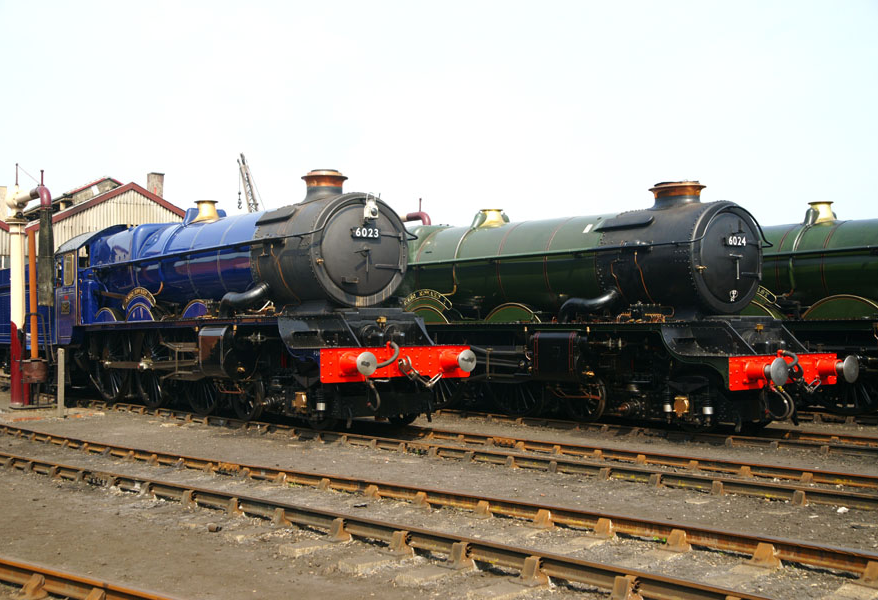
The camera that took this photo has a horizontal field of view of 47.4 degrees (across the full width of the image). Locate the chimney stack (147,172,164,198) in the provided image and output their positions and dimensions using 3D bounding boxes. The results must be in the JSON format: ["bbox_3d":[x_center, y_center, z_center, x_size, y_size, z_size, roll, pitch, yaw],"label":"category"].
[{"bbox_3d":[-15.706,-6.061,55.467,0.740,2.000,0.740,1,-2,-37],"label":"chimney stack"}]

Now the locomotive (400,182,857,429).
[{"bbox_3d":[1.562,0.225,19.706,2.720,4.000,13.100,1,-2,-36],"label":"locomotive"}]

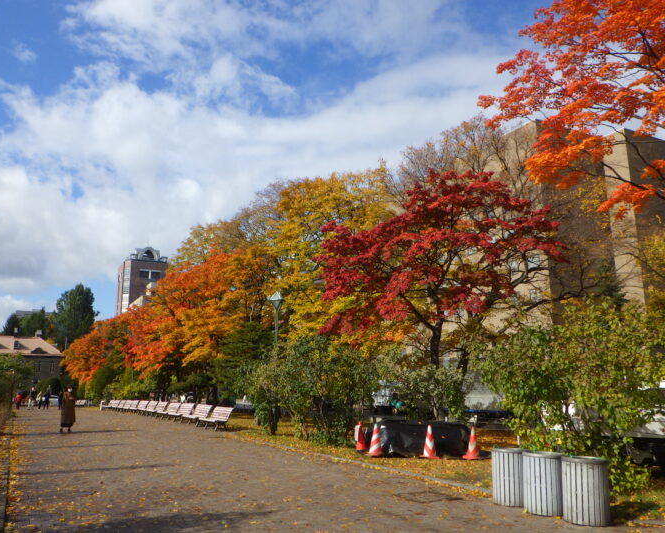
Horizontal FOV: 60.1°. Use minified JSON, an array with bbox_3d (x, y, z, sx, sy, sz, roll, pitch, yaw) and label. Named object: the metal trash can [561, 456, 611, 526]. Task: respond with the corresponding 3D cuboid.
[{"bbox_3d":[2.982,2.635,6.780,0.490,0.710,0.490,0,-12,0],"label":"metal trash can"}]

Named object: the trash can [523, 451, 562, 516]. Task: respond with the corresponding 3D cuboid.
[{"bbox_3d":[2.600,2.681,7.141,0.520,0.690,0.520,-4,-12,18],"label":"trash can"}]

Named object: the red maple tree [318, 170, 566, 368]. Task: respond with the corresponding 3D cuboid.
[{"bbox_3d":[3.140,0.983,17.840,7.300,8.300,6.900,-2,-12,9],"label":"red maple tree"}]

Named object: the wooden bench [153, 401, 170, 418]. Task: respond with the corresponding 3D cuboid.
[{"bbox_3d":[-8.950,7.223,29.286,0.750,0.770,1.950,6,-13,-28],"label":"wooden bench"}]

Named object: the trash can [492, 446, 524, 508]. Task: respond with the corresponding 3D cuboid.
[{"bbox_3d":[2.459,2.865,7.855,0.490,0.710,0.490,0,-12,0],"label":"trash can"}]

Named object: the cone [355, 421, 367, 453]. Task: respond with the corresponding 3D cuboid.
[{"bbox_3d":[0.702,4.048,13.715,0.360,0.700,0.360,6,-13,-28],"label":"cone"}]

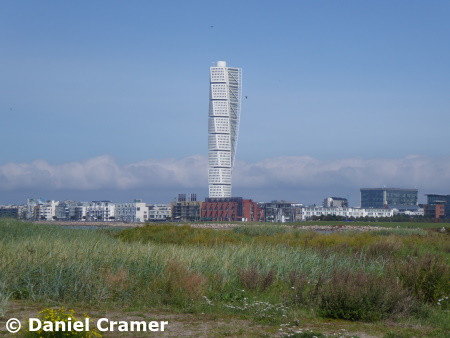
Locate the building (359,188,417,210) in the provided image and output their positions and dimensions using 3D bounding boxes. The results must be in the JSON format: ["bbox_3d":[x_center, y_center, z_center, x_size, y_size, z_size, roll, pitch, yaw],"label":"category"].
[{"bbox_3d":[188.630,41.460,1180.000,62.000,37.480,22.000,-1,-3,20],"label":"building"}]

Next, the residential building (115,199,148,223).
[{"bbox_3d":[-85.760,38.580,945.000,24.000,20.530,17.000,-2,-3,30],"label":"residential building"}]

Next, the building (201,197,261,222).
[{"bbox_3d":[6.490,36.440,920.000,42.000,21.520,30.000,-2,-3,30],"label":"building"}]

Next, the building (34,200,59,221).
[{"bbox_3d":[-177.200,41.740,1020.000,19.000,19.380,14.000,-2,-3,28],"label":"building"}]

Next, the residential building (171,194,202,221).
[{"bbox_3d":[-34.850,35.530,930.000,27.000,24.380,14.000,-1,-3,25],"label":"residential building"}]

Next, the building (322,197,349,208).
[{"bbox_3d":[151.240,54.640,1400.000,26.000,32.740,20.000,1,-3,-15],"label":"building"}]

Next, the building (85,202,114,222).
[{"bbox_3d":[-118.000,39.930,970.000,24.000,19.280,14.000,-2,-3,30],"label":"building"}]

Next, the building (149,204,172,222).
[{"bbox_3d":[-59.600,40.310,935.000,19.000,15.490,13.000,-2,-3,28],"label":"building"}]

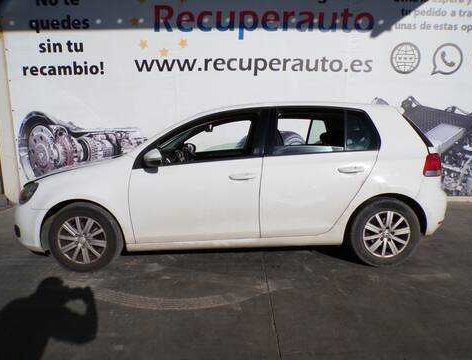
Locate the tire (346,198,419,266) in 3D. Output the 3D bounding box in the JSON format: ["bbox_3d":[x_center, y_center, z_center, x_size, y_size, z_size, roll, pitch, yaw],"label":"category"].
[{"bbox_3d":[1.289,0.456,2.915,0.618,0.618,0.202,-1,8,-1],"label":"tire"}]

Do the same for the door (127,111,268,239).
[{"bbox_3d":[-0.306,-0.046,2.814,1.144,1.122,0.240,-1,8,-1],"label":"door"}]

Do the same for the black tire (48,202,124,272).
[{"bbox_3d":[-1.288,0.498,2.872,0.618,0.618,0.202,-1,8,-1],"label":"black tire"}]

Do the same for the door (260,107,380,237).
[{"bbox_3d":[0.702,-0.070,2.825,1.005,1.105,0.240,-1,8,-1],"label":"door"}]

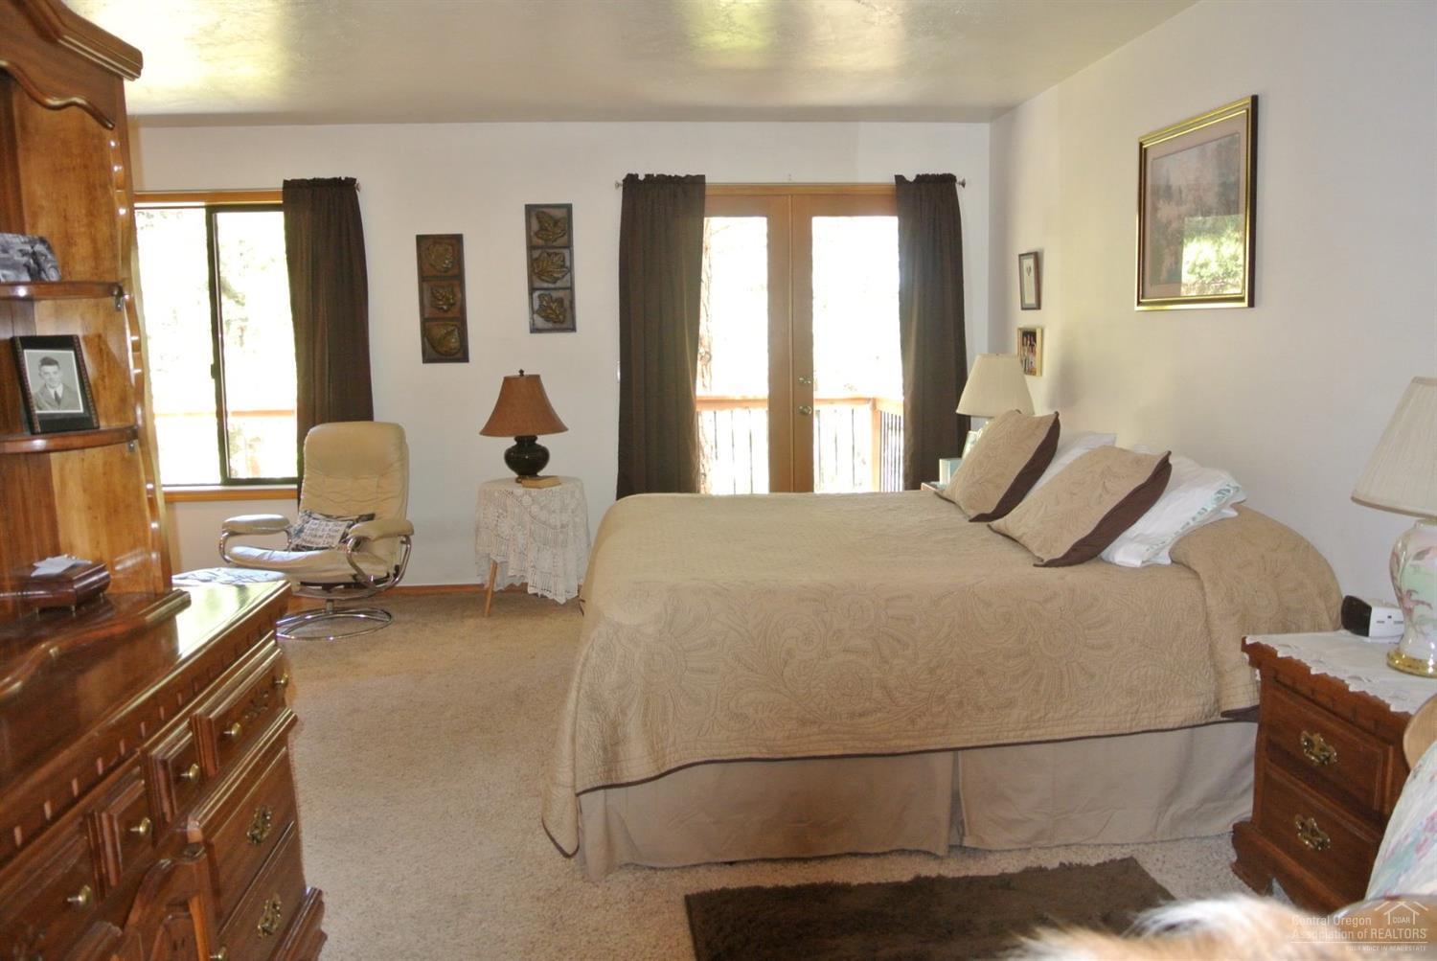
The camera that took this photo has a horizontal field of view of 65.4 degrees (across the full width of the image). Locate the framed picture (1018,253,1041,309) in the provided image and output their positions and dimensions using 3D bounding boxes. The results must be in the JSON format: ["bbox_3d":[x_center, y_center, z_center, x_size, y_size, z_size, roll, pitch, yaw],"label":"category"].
[{"bbox_3d":[1.468,-0.936,5.263,0.025,0.275,0.210,-1,7,-5],"label":"framed picture"}]

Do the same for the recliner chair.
[{"bbox_3d":[-1.880,0.216,5.293,0.740,0.965,0.750,3,9,30],"label":"recliner chair"}]

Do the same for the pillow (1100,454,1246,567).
[{"bbox_3d":[1.238,0.034,3.266,0.430,0.160,0.660,-34,9,-1],"label":"pillow"}]

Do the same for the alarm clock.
[{"bbox_3d":[1.581,0.331,2.682,0.105,0.090,0.120,-1,7,-5],"label":"alarm clock"}]

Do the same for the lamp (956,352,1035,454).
[{"bbox_3d":[1.272,-0.266,5.155,0.370,0.635,0.370,-2,7,-5],"label":"lamp"}]

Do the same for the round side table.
[{"bbox_3d":[-0.936,0.295,5.649,0.560,0.570,0.540,-2,7,-5],"label":"round side table"}]

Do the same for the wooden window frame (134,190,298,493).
[{"bbox_3d":[-2.530,-0.683,5.686,1.280,1.530,0.100,-1,7,-5],"label":"wooden window frame"}]

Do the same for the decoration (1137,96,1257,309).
[{"bbox_3d":[1.661,-0.933,3.928,0.030,0.655,0.765,-2,7,-5],"label":"decoration"}]

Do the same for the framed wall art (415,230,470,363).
[{"bbox_3d":[-1.410,-0.927,5.721,0.237,0.657,0.030,-1,7,-5],"label":"framed wall art"}]

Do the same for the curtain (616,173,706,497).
[{"bbox_3d":[-0.277,-0.506,5.810,0.455,2.120,0.100,-1,7,-5],"label":"curtain"}]

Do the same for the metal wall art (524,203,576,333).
[{"bbox_3d":[-0.858,-1.087,5.747,0.240,0.659,0.030,-1,7,-5],"label":"metal wall art"}]

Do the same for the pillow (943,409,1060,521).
[{"bbox_3d":[0.980,-0.079,3.945,0.170,0.450,0.630,38,2,-9],"label":"pillow"}]

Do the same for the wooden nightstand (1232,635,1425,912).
[{"bbox_3d":[1.504,0.697,2.437,0.440,0.578,0.635,-1,7,-5],"label":"wooden nightstand"}]

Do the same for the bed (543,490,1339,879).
[{"bbox_3d":[0.573,0.434,3.597,2.180,0.800,1.660,-2,7,-5],"label":"bed"}]

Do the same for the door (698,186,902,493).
[{"bbox_3d":[0.389,-0.490,5.958,1.620,2.100,0.100,-1,7,-5],"label":"door"}]

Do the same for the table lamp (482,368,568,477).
[{"bbox_3d":[-0.970,-0.274,5.644,0.440,0.560,0.440,-2,7,-5],"label":"table lamp"}]

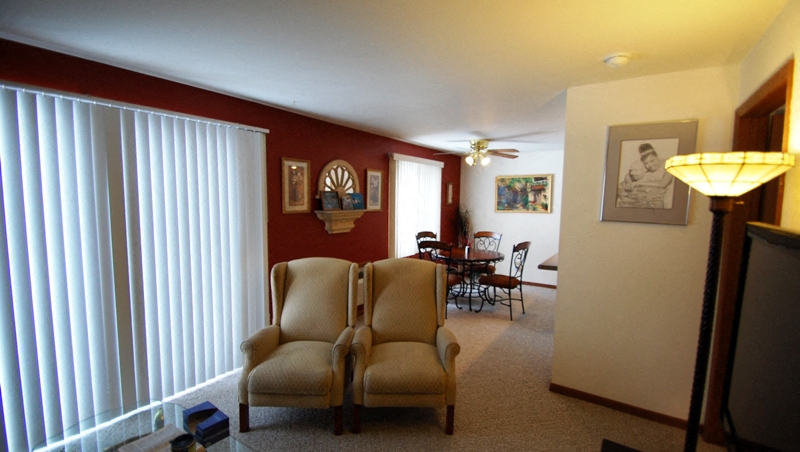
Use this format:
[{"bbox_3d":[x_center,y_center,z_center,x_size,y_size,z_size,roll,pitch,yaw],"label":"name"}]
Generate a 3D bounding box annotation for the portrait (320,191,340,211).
[{"bbox_3d":[-0.759,-0.277,3.701,0.025,0.210,0.250,-13,-3,36],"label":"portrait"}]

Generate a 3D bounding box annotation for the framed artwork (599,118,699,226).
[{"bbox_3d":[1.696,-0.359,2.299,0.490,0.685,0.025,4,6,36],"label":"framed artwork"}]

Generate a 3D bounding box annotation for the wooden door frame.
[{"bbox_3d":[1.792,0.396,1.706,0.130,2.136,0.940,4,6,36],"label":"wooden door frame"}]

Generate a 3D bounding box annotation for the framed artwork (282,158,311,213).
[{"bbox_3d":[-1.074,-0.410,3.474,0.030,0.555,0.345,4,6,35],"label":"framed artwork"}]

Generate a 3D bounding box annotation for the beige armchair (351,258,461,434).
[{"bbox_3d":[0.042,0.836,2.547,0.715,1.070,0.840,1,5,1],"label":"beige armchair"}]

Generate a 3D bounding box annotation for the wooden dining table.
[{"bbox_3d":[1.022,0.785,4.912,1.000,0.760,1.000,4,6,36],"label":"wooden dining table"}]

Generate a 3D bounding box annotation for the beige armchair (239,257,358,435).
[{"bbox_3d":[-0.678,0.829,2.541,0.715,1.070,0.840,1,5,3],"label":"beige armchair"}]

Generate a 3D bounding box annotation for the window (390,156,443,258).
[{"bbox_3d":[0.310,-0.332,5.424,0.100,1.520,1.520,4,6,35],"label":"window"}]

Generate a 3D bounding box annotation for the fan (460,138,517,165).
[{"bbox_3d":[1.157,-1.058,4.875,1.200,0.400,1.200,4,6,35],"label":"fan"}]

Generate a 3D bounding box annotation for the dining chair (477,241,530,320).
[{"bbox_3d":[1.428,0.704,4.597,0.550,1.020,0.450,5,7,41],"label":"dining chair"}]

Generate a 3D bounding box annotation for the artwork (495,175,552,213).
[{"bbox_3d":[2.251,-0.573,6.103,0.985,0.690,0.040,4,6,35],"label":"artwork"}]

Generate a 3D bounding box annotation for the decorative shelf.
[{"bbox_3d":[-0.695,-0.045,3.918,0.190,0.265,0.640,4,6,35],"label":"decorative shelf"}]

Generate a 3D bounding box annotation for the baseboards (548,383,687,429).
[{"bbox_3d":[1.633,1.363,2.529,0.920,0.066,0.020,4,6,35],"label":"baseboards"}]

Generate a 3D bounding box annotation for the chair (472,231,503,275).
[{"bbox_3d":[1.331,0.631,5.436,0.450,1.020,0.550,4,6,35],"label":"chair"}]

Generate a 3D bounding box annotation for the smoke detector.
[{"bbox_3d":[1.281,-0.970,1.960,0.135,0.040,0.135,4,6,36],"label":"smoke detector"}]

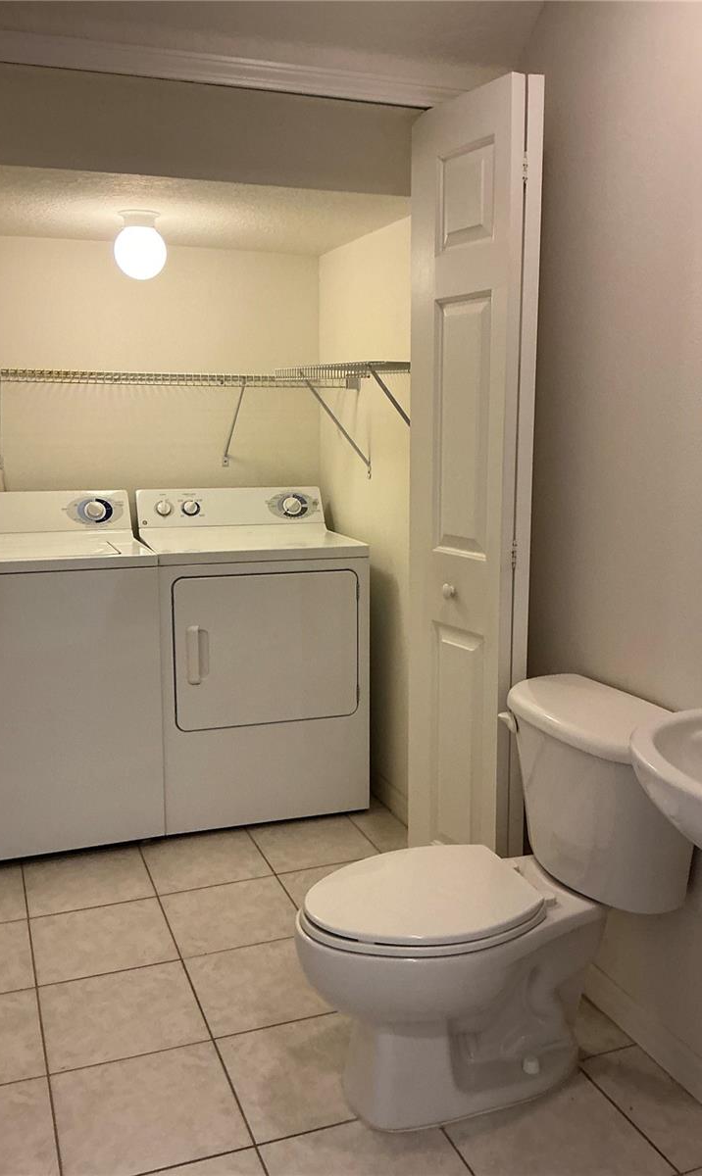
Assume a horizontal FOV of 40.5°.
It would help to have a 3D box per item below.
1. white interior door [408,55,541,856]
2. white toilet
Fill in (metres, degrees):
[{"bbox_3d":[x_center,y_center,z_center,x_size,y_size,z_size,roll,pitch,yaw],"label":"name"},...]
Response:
[{"bbox_3d":[0.287,-0.114,2.331,0.120,2.000,0.385,-5,10,-26],"label":"white interior door"},{"bbox_3d":[0.241,0.612,1.861,0.705,0.750,0.440,-4,10,-21],"label":"white toilet"}]

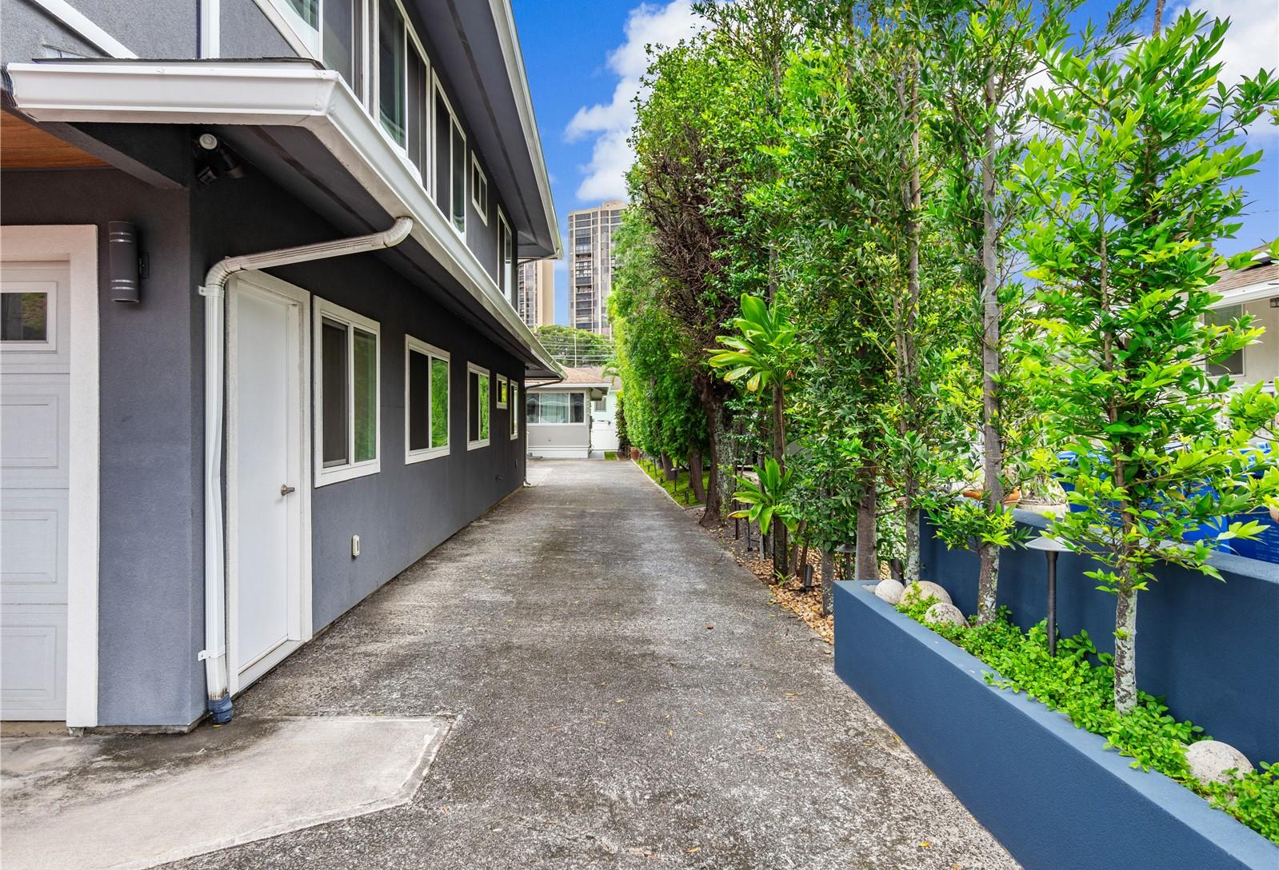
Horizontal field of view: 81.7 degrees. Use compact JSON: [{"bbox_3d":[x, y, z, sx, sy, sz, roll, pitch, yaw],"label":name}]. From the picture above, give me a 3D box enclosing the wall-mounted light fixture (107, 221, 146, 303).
[{"bbox_3d":[-2.232,-0.751,3.221,0.108,0.343,0.140,0,1,-3],"label":"wall-mounted light fixture"}]

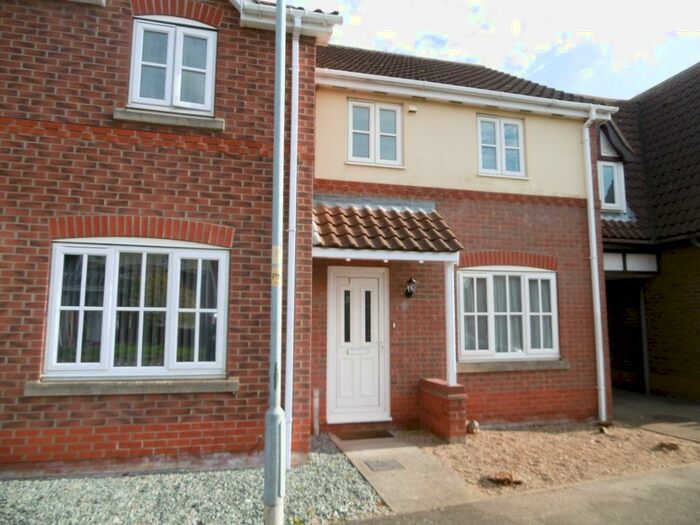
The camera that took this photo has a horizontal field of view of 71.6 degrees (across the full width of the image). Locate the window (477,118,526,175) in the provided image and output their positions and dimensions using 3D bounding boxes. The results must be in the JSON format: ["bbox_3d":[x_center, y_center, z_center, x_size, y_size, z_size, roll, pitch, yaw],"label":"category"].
[{"bbox_3d":[2.395,-1.827,7.706,0.820,0.970,0.090,2,-7,-13],"label":"window"}]

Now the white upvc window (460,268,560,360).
[{"bbox_3d":[2.417,0.768,7.405,1.685,1.416,0.090,2,-7,-13],"label":"white upvc window"}]

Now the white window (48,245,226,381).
[{"bbox_3d":[-2.121,0.511,4.965,1.722,1.330,0.090,2,-7,-13],"label":"white window"}]

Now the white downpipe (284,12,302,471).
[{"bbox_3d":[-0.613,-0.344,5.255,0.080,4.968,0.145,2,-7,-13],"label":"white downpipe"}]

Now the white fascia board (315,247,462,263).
[{"bbox_3d":[0.451,-0.102,6.027,1.950,0.125,0.035,2,-7,-14],"label":"white fascia board"}]

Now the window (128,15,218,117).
[{"bbox_3d":[-1.922,-2.112,5.324,0.879,0.997,0.090,2,-7,-13],"label":"window"}]

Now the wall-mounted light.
[{"bbox_3d":[0.864,0.368,6.893,0.145,0.263,0.190,2,-7,-13],"label":"wall-mounted light"}]

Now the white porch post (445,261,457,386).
[{"bbox_3d":[1.278,0.776,6.205,0.098,1.580,0.095,2,-7,-13],"label":"white porch post"}]

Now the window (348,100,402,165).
[{"bbox_3d":[0.376,-1.909,7.224,0.848,0.953,0.090,2,-7,-13],"label":"window"}]

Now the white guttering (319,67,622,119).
[{"bbox_3d":[1.865,-2.541,7.419,5.195,0.188,0.175,2,-7,-13],"label":"white guttering"}]

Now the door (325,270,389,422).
[{"bbox_3d":[0.119,1.137,6.807,0.904,2.123,0.100,2,-7,-13],"label":"door"}]

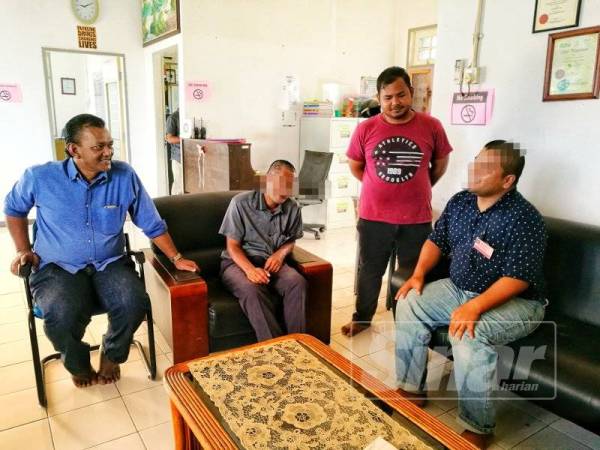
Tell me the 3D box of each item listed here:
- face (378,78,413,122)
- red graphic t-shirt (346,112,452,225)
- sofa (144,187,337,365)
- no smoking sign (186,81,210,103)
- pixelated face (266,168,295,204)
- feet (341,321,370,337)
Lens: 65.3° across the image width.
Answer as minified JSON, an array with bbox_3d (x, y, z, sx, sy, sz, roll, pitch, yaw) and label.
[{"bbox_3d":[0.516,-0.670,2.530,0.180,0.225,0.150,0,28,16],"label":"face"},{"bbox_3d":[0.561,-0.332,2.680,0.570,0.620,0.280,3,12,9],"label":"red graphic t-shirt"},{"bbox_3d":[-0.405,0.263,2.778,0.903,0.836,0.794,-6,14,-28],"label":"sofa"},{"bbox_3d":[-1.133,-1.480,5.200,0.285,0.215,0.012,-7,14,-33],"label":"no smoking sign"},{"bbox_3d":[-0.113,-0.235,2.720,0.165,0.210,0.140,-3,25,-20],"label":"pixelated face"},{"bbox_3d":[0.367,0.615,2.904,0.230,0.085,0.100,-9,15,-39],"label":"feet"}]

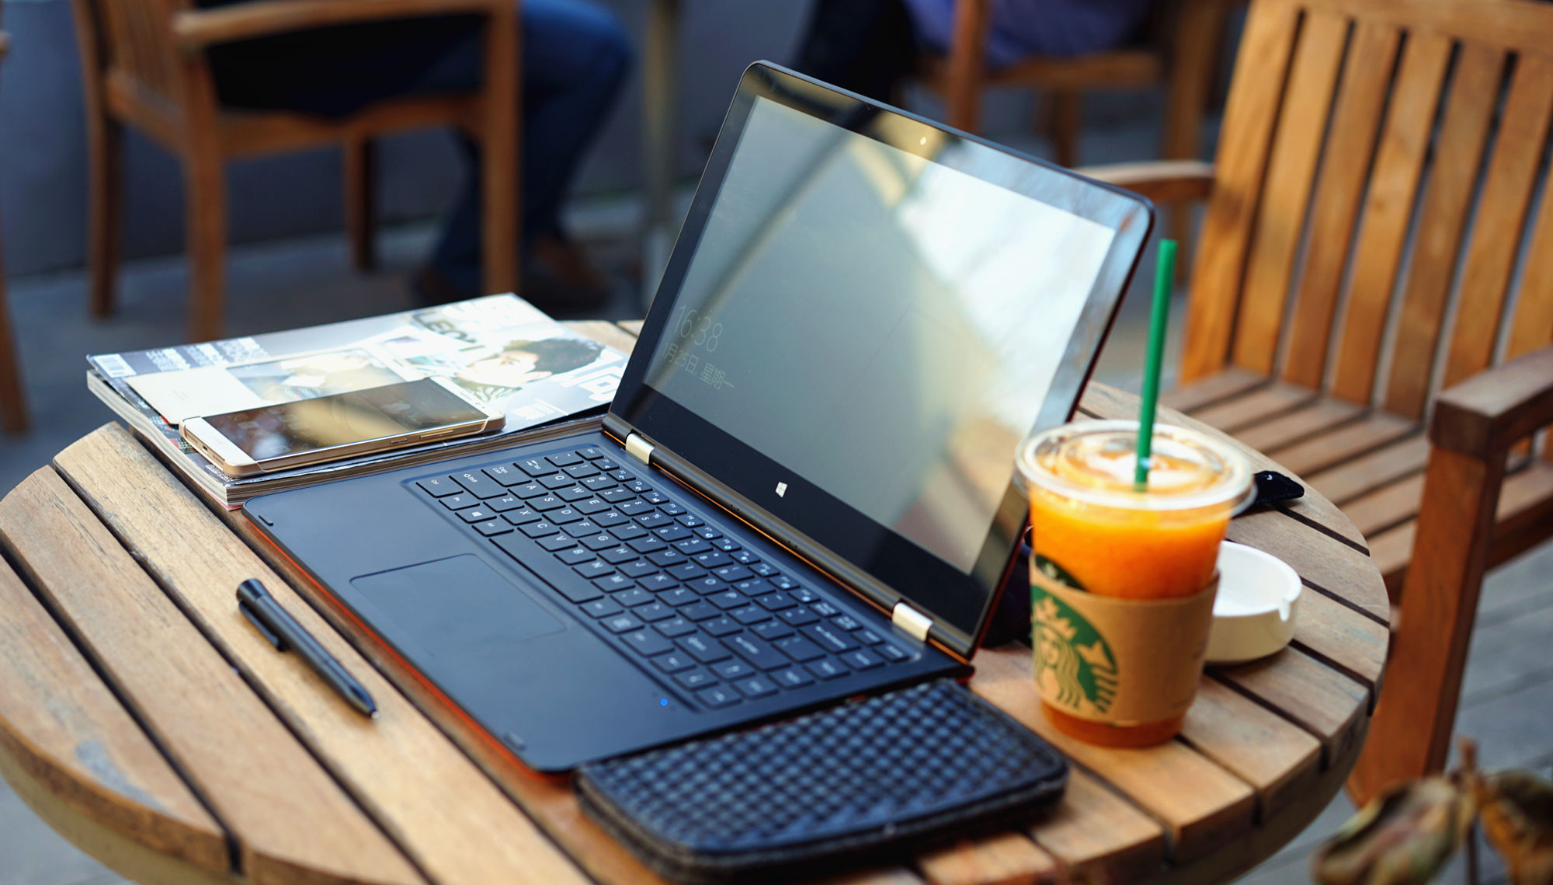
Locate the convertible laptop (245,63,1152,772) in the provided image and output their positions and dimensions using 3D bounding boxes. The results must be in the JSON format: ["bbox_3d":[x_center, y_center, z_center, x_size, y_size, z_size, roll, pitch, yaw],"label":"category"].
[{"bbox_3d":[-0.052,-0.033,1.115,0.307,0.214,0.332,-11,24,-31],"label":"convertible laptop"}]

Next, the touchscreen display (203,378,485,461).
[{"bbox_3d":[-0.231,-0.009,1.278,0.134,0.008,0.074,-12,25,-33],"label":"touchscreen display"}]

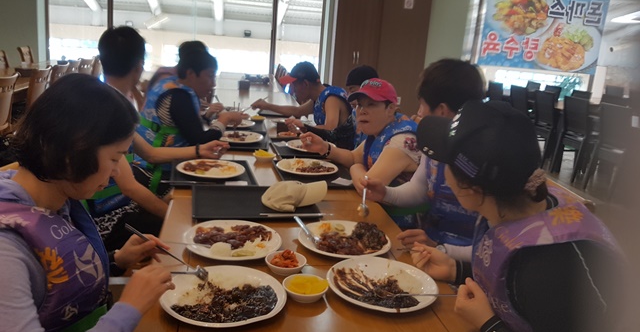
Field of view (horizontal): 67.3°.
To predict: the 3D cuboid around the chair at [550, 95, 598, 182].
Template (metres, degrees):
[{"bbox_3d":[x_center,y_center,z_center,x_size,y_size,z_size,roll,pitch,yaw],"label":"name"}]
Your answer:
[{"bbox_3d":[3.126,-0.312,5.610,0.520,0.930,0.420,2,15,-11],"label":"chair"}]

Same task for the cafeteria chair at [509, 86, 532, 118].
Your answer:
[{"bbox_3d":[2.921,-0.618,6.705,0.520,0.930,0.420,2,15,-11],"label":"cafeteria chair"}]

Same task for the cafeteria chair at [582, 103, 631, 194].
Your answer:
[{"bbox_3d":[3.228,-0.159,5.062,0.520,0.930,0.420,2,15,-11],"label":"cafeteria chair"}]

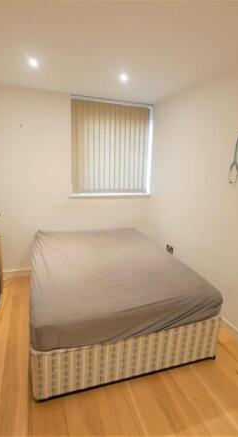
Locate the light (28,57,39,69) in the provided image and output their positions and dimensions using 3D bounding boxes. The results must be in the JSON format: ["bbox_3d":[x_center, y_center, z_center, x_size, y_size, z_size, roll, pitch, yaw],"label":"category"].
[{"bbox_3d":[-0.744,-1.363,2.059,0.090,0.030,0.090,-2,13,-20],"label":"light"}]

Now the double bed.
[{"bbox_3d":[-0.139,0.657,2.509,1.380,0.595,1.900,-2,13,-17],"label":"double bed"}]

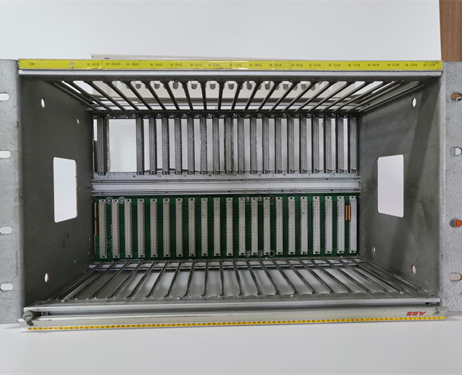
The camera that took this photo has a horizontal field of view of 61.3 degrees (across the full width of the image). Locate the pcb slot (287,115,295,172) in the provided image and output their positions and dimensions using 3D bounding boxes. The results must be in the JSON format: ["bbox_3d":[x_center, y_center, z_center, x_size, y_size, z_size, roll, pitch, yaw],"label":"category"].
[{"bbox_3d":[0.098,-0.069,0.640,0.011,0.094,0.013,-1,1,-3],"label":"pcb slot"}]

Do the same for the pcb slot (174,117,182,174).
[{"bbox_3d":[-0.084,-0.068,0.632,0.011,0.094,0.012,-1,1,-2],"label":"pcb slot"}]

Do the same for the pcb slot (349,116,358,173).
[{"bbox_3d":[0.200,-0.070,0.643,0.011,0.094,0.012,-1,1,-2],"label":"pcb slot"}]

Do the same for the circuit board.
[{"bbox_3d":[-0.004,0.064,0.641,0.437,0.108,0.016,-1,1,-3],"label":"circuit board"}]

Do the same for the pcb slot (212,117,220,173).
[{"bbox_3d":[-0.023,-0.068,0.634,0.011,0.094,0.012,-1,1,-2],"label":"pcb slot"}]

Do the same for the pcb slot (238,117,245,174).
[{"bbox_3d":[0.018,-0.069,0.636,0.011,0.094,0.012,-1,1,-2],"label":"pcb slot"}]

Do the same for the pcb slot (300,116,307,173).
[{"bbox_3d":[0.118,-0.070,0.641,0.011,0.094,0.013,-1,1,-3],"label":"pcb slot"}]

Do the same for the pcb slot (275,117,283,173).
[{"bbox_3d":[0.077,-0.069,0.639,0.011,0.094,0.013,-1,1,-3],"label":"pcb slot"}]

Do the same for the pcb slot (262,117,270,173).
[{"bbox_3d":[0.058,-0.069,0.637,0.011,0.094,0.012,-1,1,-2],"label":"pcb slot"}]

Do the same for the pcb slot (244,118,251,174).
[{"bbox_3d":[0.027,-0.069,0.636,0.011,0.094,0.012,-1,1,-2],"label":"pcb slot"}]

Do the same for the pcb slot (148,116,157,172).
[{"bbox_3d":[-0.126,-0.067,0.629,0.011,0.094,0.013,-1,1,-3],"label":"pcb slot"}]

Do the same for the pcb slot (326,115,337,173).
[{"bbox_3d":[0.159,-0.070,0.643,0.011,0.094,0.013,-1,1,-3],"label":"pcb slot"}]

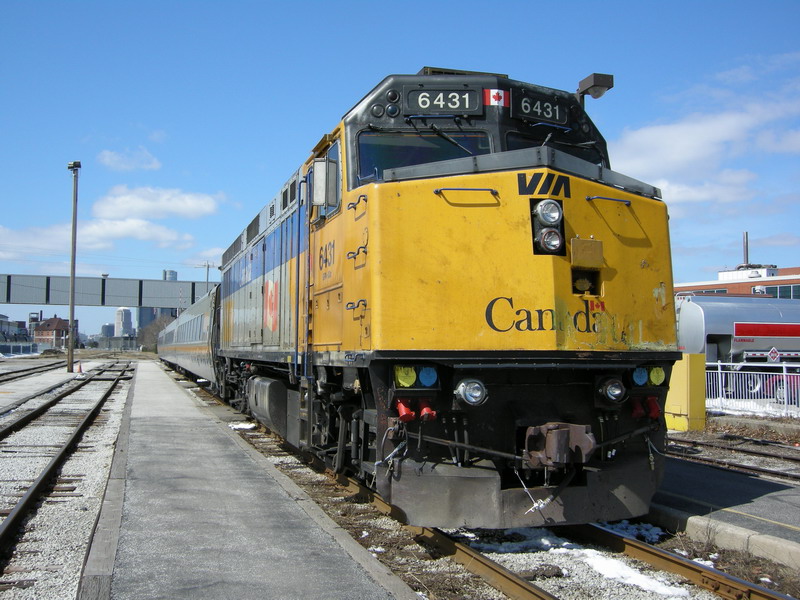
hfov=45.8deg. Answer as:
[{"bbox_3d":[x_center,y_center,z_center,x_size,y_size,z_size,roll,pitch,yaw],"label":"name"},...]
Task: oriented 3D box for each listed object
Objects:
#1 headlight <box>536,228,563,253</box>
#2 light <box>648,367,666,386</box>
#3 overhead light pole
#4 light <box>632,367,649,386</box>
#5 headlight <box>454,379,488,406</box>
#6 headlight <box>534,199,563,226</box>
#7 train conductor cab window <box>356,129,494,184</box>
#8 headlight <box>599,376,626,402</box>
[{"bbox_3d":[1.296,-0.508,8.237,0.215,0.215,0.130,1,-3,-15],"label":"headlight"},{"bbox_3d":[2.378,0.709,8.784,0.165,0.170,0.070,1,-3,-15],"label":"light"},{"bbox_3d":[-23.159,-2.417,67.393,0.930,15.080,0.700,1,-3,-15],"label":"overhead light pole"},{"bbox_3d":[2.210,0.705,8.738,0.165,0.170,0.070,1,-3,-15],"label":"light"},{"bbox_3d":[0.619,0.792,8.136,0.235,0.225,0.150,1,-3,-15],"label":"headlight"},{"bbox_3d":[1.292,-0.752,8.264,0.225,0.225,0.130,1,-3,-15],"label":"headlight"},{"bbox_3d":[0.252,-1.420,9.469,1.330,0.560,0.060,0,-6,4],"label":"train conductor cab window"},{"bbox_3d":[1.895,0.808,8.485,0.225,0.225,0.150,1,-3,-15],"label":"headlight"}]

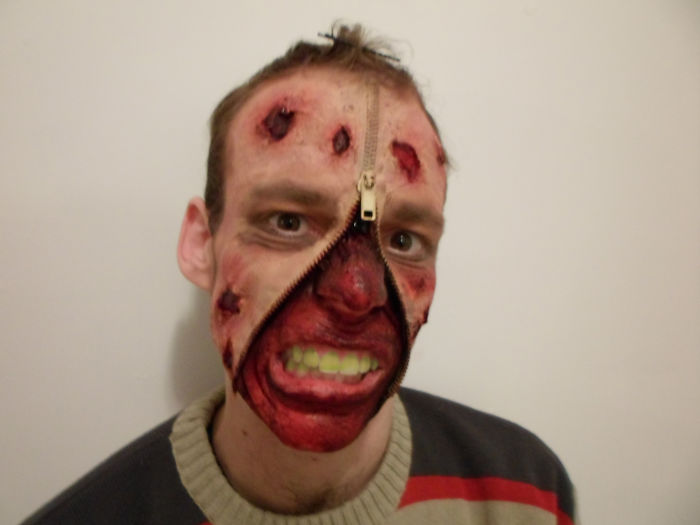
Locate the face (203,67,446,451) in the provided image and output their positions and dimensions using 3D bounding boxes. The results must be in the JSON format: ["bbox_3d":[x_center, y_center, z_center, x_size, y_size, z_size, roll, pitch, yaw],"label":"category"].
[{"bbox_3d":[-0.008,-0.003,0.318,0.153,0.211,0.121,9,-5,-15],"label":"face"}]

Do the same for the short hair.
[{"bbox_3d":[-0.016,-0.070,0.384,0.168,0.164,0.189,9,-5,-15],"label":"short hair"}]

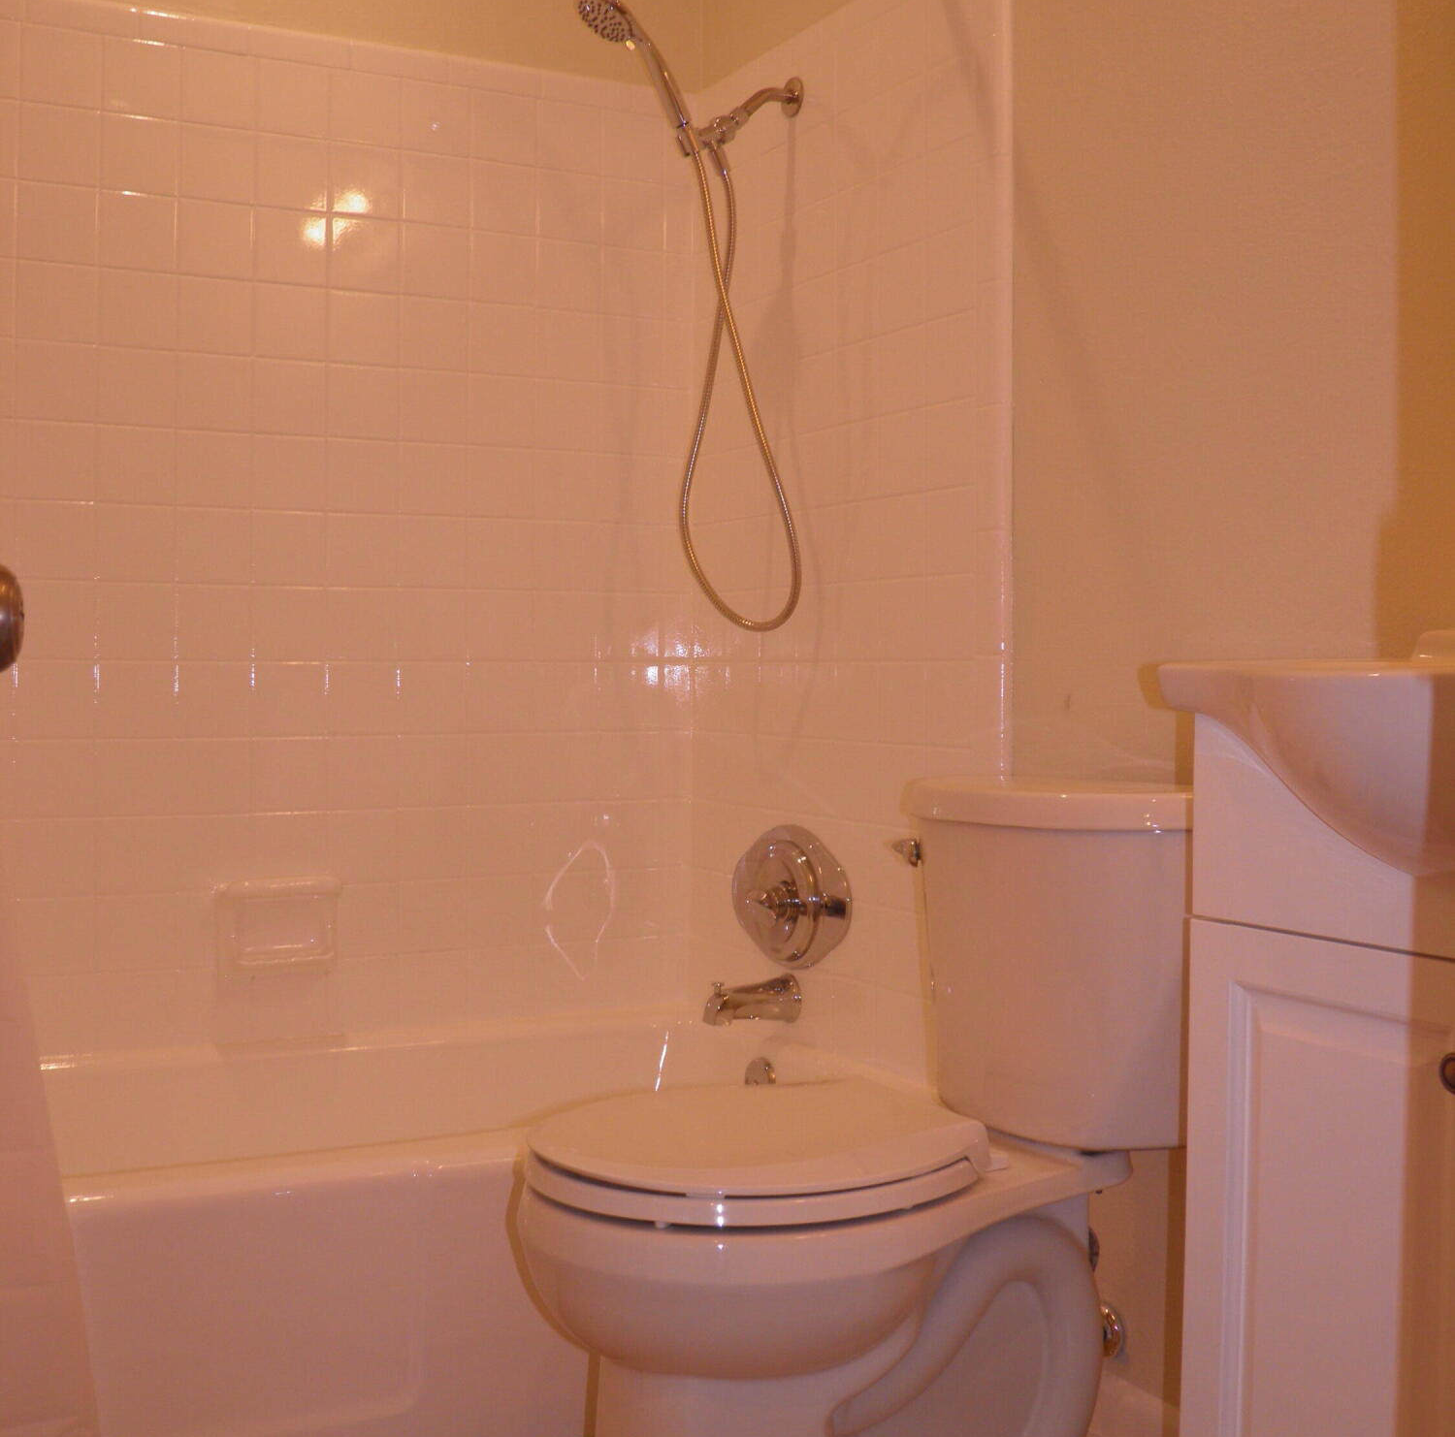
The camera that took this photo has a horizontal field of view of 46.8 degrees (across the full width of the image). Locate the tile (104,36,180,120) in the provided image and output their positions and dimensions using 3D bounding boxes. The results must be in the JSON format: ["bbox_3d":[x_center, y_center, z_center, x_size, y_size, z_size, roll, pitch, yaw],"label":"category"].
[{"bbox_3d":[-0.810,-0.882,2.322,0.108,0.108,0.010,-1,2,-28],"label":"tile"}]

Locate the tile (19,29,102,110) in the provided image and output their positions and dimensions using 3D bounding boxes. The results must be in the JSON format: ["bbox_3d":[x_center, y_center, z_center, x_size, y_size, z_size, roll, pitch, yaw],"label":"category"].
[{"bbox_3d":[-0.908,-0.886,2.292,0.108,0.108,0.009,-1,2,-28],"label":"tile"}]

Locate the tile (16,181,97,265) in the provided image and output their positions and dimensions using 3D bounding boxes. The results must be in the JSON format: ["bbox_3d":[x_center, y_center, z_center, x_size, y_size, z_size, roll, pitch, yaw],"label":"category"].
[{"bbox_3d":[-0.908,-0.668,2.278,0.108,0.108,0.010,-1,2,-28],"label":"tile"}]

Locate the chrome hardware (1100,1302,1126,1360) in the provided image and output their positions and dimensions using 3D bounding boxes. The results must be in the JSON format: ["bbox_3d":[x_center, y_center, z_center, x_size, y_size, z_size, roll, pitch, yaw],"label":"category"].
[{"bbox_3d":[0.411,0.682,1.876,0.030,0.064,0.064,-1,2,-28],"label":"chrome hardware"}]

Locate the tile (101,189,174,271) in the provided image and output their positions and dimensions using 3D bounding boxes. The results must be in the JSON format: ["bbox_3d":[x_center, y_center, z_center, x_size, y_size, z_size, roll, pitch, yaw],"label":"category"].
[{"bbox_3d":[-0.823,-0.681,2.341,0.108,0.108,0.009,-1,2,-28],"label":"tile"}]

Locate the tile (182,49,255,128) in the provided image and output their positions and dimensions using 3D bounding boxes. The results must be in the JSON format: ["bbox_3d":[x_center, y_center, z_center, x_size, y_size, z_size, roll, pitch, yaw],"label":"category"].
[{"bbox_3d":[-0.724,-0.894,2.389,0.108,0.108,0.009,-1,2,-28],"label":"tile"}]

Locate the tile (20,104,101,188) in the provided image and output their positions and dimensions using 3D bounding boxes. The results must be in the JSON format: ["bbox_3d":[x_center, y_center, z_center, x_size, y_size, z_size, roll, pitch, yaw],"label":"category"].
[{"bbox_3d":[-0.904,-0.773,2.274,0.108,0.108,0.010,-1,2,-28],"label":"tile"}]

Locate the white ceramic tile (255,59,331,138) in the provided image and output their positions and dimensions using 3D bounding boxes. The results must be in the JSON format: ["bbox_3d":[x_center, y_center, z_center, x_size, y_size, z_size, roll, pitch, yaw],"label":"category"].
[{"bbox_3d":[-0.631,-0.899,2.438,0.108,0.108,0.009,-1,2,-28],"label":"white ceramic tile"}]

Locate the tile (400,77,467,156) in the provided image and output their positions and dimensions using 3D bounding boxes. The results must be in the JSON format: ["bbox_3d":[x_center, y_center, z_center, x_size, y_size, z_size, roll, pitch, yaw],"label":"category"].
[{"bbox_3d":[-0.444,-0.905,2.539,0.108,0.108,0.009,-1,2,-28],"label":"tile"}]

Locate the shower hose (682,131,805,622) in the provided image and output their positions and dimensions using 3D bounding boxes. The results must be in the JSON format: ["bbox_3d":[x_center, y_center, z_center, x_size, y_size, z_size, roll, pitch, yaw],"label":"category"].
[{"bbox_3d":[0.018,-0.465,2.385,0.190,0.700,0.100,1,2,19],"label":"shower hose"}]

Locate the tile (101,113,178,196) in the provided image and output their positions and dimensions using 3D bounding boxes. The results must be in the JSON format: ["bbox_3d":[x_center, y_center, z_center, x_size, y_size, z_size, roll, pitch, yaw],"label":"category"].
[{"bbox_3d":[-0.814,-0.778,2.326,0.108,0.108,0.010,-1,2,-28],"label":"tile"}]

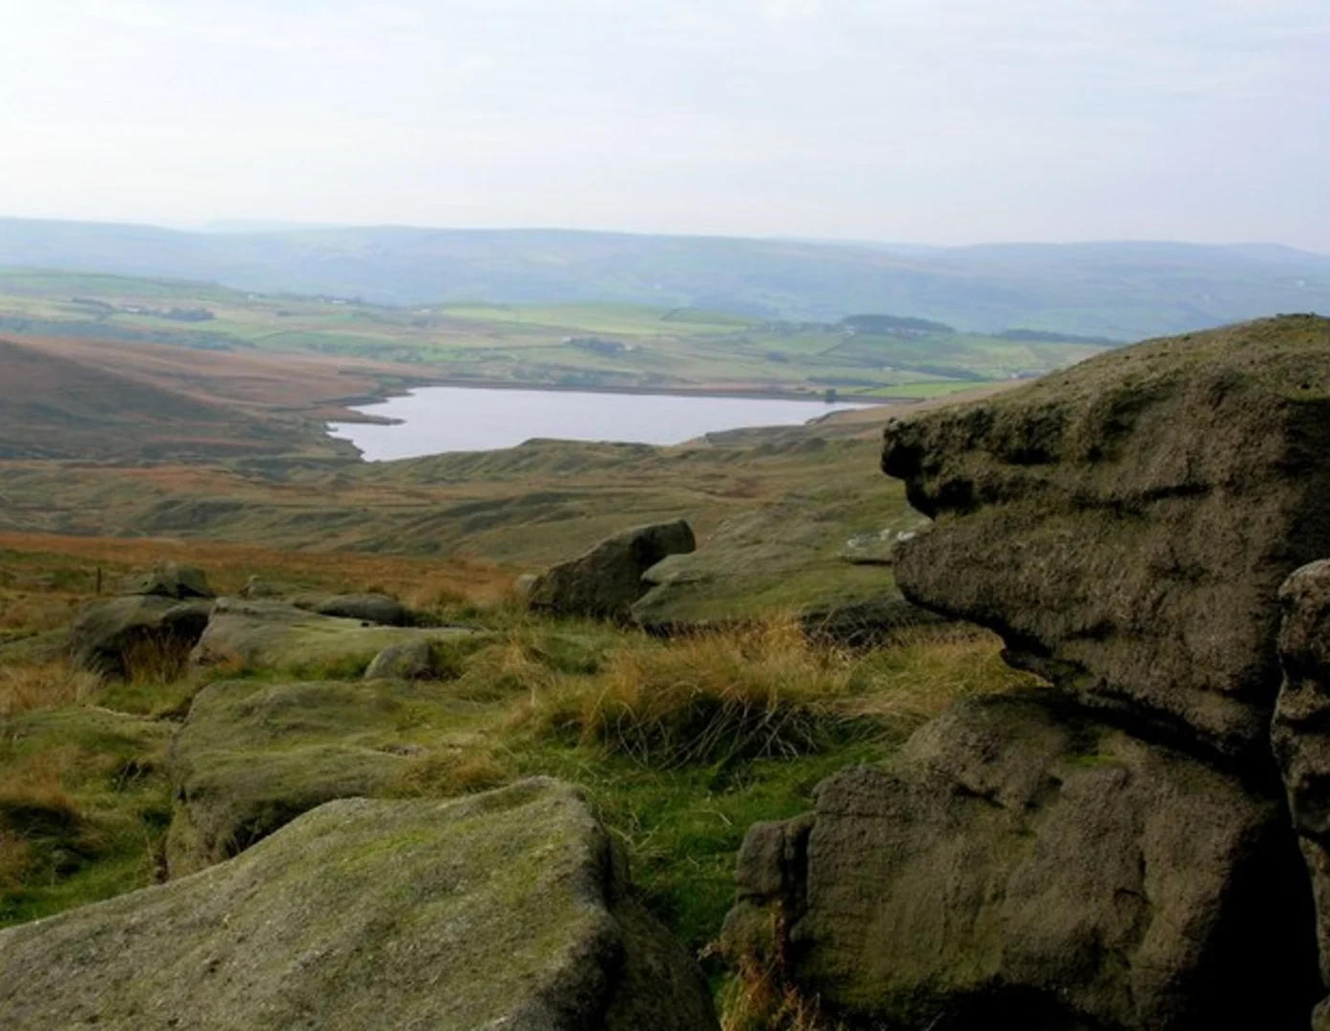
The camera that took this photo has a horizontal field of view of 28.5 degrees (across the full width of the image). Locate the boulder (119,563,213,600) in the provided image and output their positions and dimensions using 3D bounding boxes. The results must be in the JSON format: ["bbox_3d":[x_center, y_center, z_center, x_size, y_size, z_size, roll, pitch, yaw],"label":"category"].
[{"bbox_3d":[-5.049,0.690,26.500,0.926,0.420,0.720,0,6,-11],"label":"boulder"}]

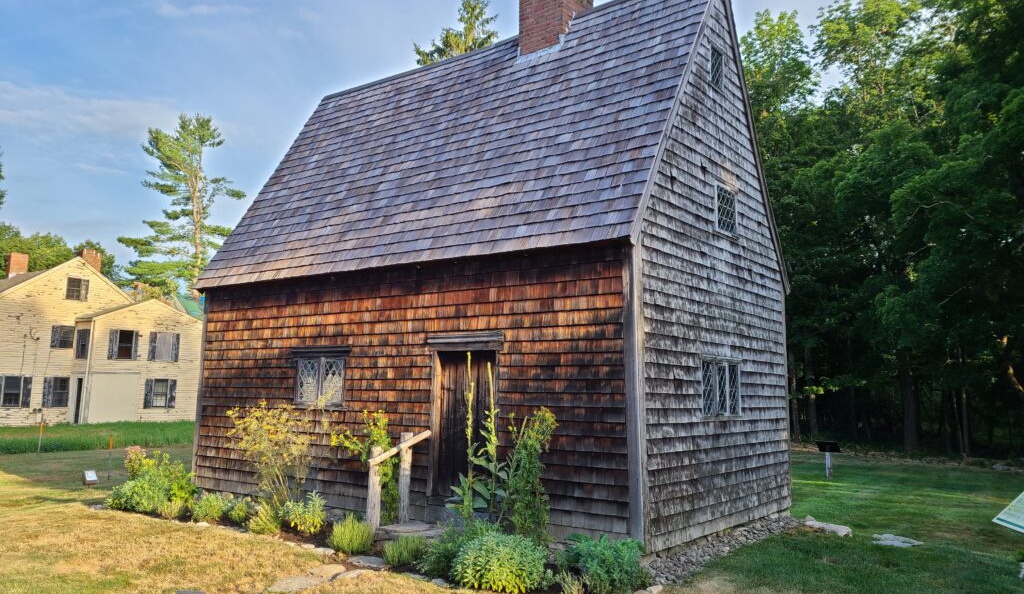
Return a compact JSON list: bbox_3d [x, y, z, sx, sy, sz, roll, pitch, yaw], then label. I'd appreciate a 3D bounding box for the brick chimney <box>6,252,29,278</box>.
[{"bbox_3d":[-25.644,-1.686,39.900,0.500,1.380,0.880,-5,-9,37],"label":"brick chimney"}]

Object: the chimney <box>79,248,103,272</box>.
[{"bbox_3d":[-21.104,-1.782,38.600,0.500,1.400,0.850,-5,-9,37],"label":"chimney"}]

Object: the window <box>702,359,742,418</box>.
[{"bbox_3d":[2.627,1.144,9.586,0.090,0.680,1.250,-5,-9,37],"label":"window"}]

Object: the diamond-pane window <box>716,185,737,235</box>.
[{"bbox_3d":[2.817,-1.124,10.078,0.090,0.620,0.710,-5,-9,37],"label":"diamond-pane window"}]

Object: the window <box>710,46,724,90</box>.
[{"bbox_3d":[2.572,-2.878,9.647,0.060,0.450,0.450,-5,-9,37],"label":"window"}]

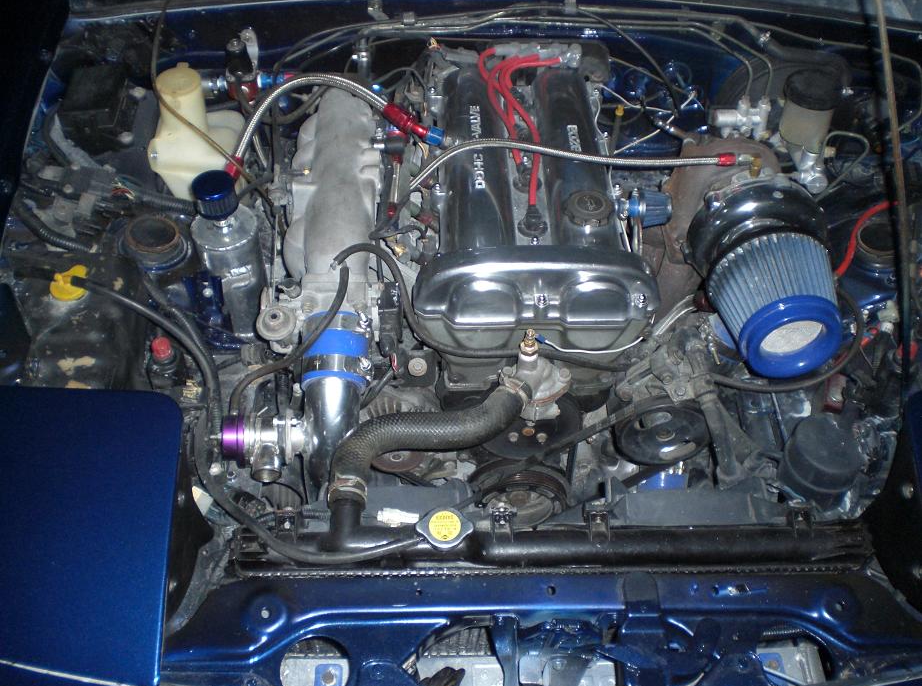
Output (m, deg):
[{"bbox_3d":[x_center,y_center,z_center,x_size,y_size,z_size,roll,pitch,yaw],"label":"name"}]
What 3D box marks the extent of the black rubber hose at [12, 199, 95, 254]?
[{"bbox_3d":[-0.555,-0.158,1.381,0.117,0.046,0.069,0,50,-3],"label":"black rubber hose"}]

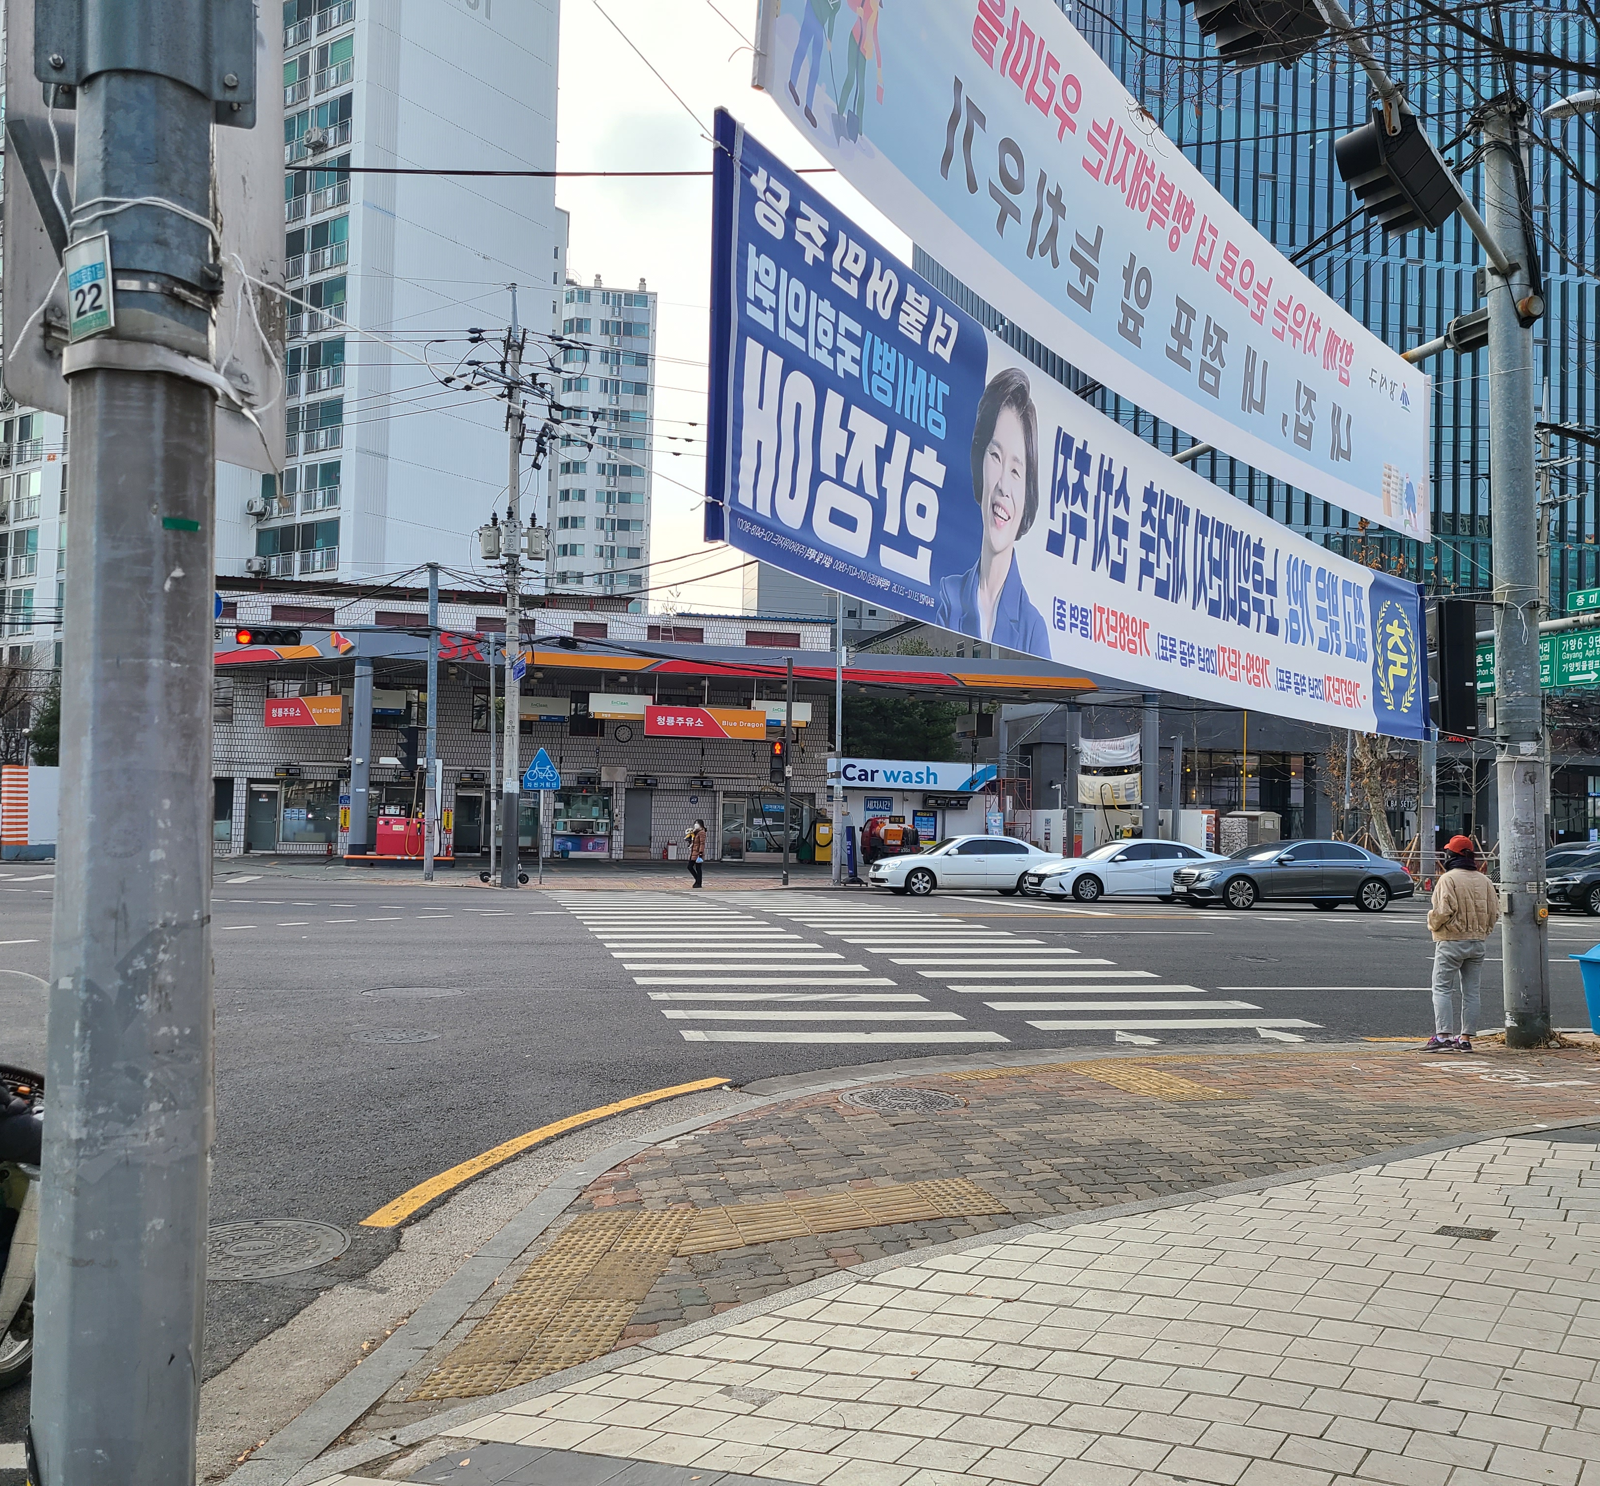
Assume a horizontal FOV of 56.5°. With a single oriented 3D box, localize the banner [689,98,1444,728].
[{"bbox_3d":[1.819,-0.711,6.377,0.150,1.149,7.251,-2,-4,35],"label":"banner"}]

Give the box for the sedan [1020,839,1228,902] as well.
[{"bbox_3d":[7.843,3.000,35.368,4.650,1.420,1.820,1,-3,-12],"label":"sedan"}]

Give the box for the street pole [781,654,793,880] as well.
[{"bbox_3d":[-0.288,0.714,37.501,0.150,5.735,0.150,2,-2,-13],"label":"street pole"}]

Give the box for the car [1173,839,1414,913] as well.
[{"bbox_3d":[10.246,2.697,31.033,4.920,1.450,1.860,2,-2,-12],"label":"car"}]

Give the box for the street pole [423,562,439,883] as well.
[{"bbox_3d":[-8.921,-0.522,36.137,0.210,7.754,0.210,2,-2,-13],"label":"street pole"}]

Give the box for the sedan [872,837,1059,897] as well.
[{"bbox_3d":[4.136,2.970,36.688,4.760,1.460,1.820,2,-2,-12],"label":"sedan"}]

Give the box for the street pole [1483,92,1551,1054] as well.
[{"bbox_3d":[5.674,-1.423,11.754,0.310,7.555,0.310,1,-3,0],"label":"street pole"}]

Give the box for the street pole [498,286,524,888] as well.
[{"bbox_3d":[-7.194,-4.013,37.412,0.420,15.245,0.420,1,-3,0],"label":"street pole"}]

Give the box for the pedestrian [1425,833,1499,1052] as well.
[{"bbox_3d":[5.031,1.495,11.329,0.540,1.655,0.420,2,-2,-18],"label":"pedestrian"}]

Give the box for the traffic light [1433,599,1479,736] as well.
[{"bbox_3d":[4.970,-0.573,11.350,0.350,1.020,0.350,2,-2,-10],"label":"traffic light"}]

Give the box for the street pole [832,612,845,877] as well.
[{"bbox_3d":[1.037,-0.042,37.729,0.200,7.286,0.200,2,-2,-13],"label":"street pole"}]

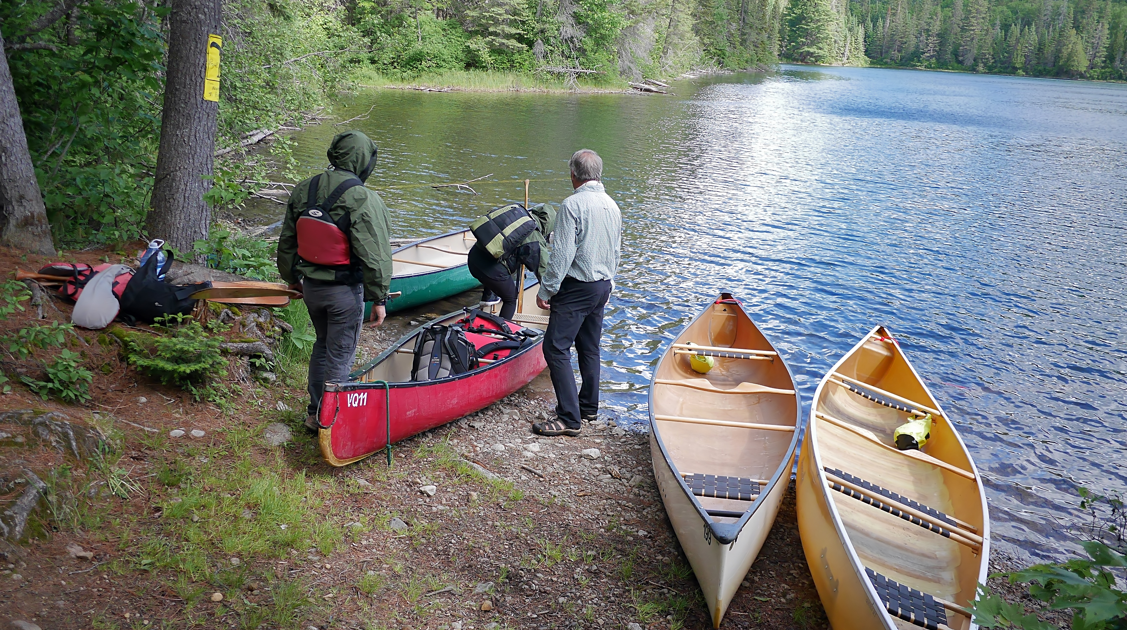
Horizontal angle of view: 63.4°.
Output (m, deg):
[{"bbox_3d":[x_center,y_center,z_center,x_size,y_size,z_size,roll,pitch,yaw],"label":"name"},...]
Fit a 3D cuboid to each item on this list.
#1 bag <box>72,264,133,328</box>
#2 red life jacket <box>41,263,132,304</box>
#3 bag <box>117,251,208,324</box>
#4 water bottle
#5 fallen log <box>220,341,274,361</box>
[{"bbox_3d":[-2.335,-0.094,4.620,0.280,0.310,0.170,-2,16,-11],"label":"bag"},{"bbox_3d":[-2.510,-0.158,4.800,0.440,0.180,0.280,-2,16,-11],"label":"red life jacket"},{"bbox_3d":[-2.045,-0.135,4.650,0.420,0.340,0.240,-2,16,-11],"label":"bag"},{"bbox_3d":[-2.135,-0.284,4.750,0.105,0.220,0.105,-3,16,0],"label":"water bottle"},{"bbox_3d":[-1.551,0.177,4.480,0.270,0.085,0.090,1,16,0],"label":"fallen log"}]

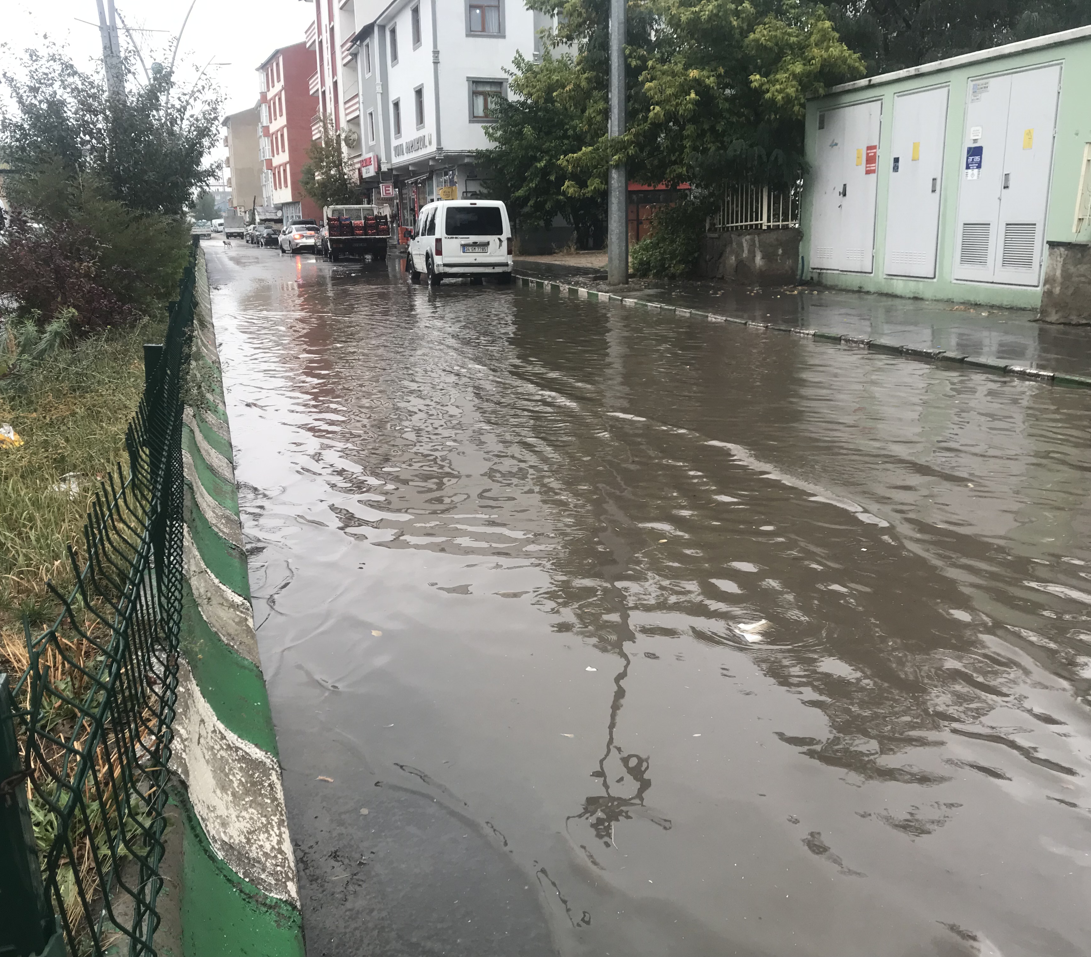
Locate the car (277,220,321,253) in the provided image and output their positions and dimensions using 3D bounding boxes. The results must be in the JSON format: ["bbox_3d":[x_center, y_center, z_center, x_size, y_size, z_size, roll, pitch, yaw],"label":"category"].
[{"bbox_3d":[-12.517,-12.452,53.610,1.790,1.460,4.450,-6,15,-20],"label":"car"}]

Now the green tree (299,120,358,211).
[{"bbox_3d":[-12.292,-16.741,58.639,3.400,7.185,3.400,-4,14,-11],"label":"green tree"}]

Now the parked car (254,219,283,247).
[{"bbox_3d":[-18.091,-16.209,69.085,1.750,1.450,4.300,-6,15,-18],"label":"parked car"}]

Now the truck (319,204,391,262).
[{"bbox_3d":[-6.755,-8.622,36.176,1.950,1.950,5.000,-5,14,-14],"label":"truck"}]

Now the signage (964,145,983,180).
[{"bbox_3d":[5.325,-3.918,12.825,0.012,0.395,0.290,-5,14,-15],"label":"signage"}]

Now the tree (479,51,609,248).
[{"bbox_3d":[0.167,-11.044,35.175,4.800,6.628,4.600,-1,14,0],"label":"tree"}]

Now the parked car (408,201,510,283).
[{"bbox_3d":[-2.165,-5.575,24.329,1.800,1.820,4.300,-5,15,-16],"label":"parked car"}]

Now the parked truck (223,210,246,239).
[{"bbox_3d":[-33.323,-26.785,110.413,2.100,2.600,5.800,-6,15,-17],"label":"parked truck"}]

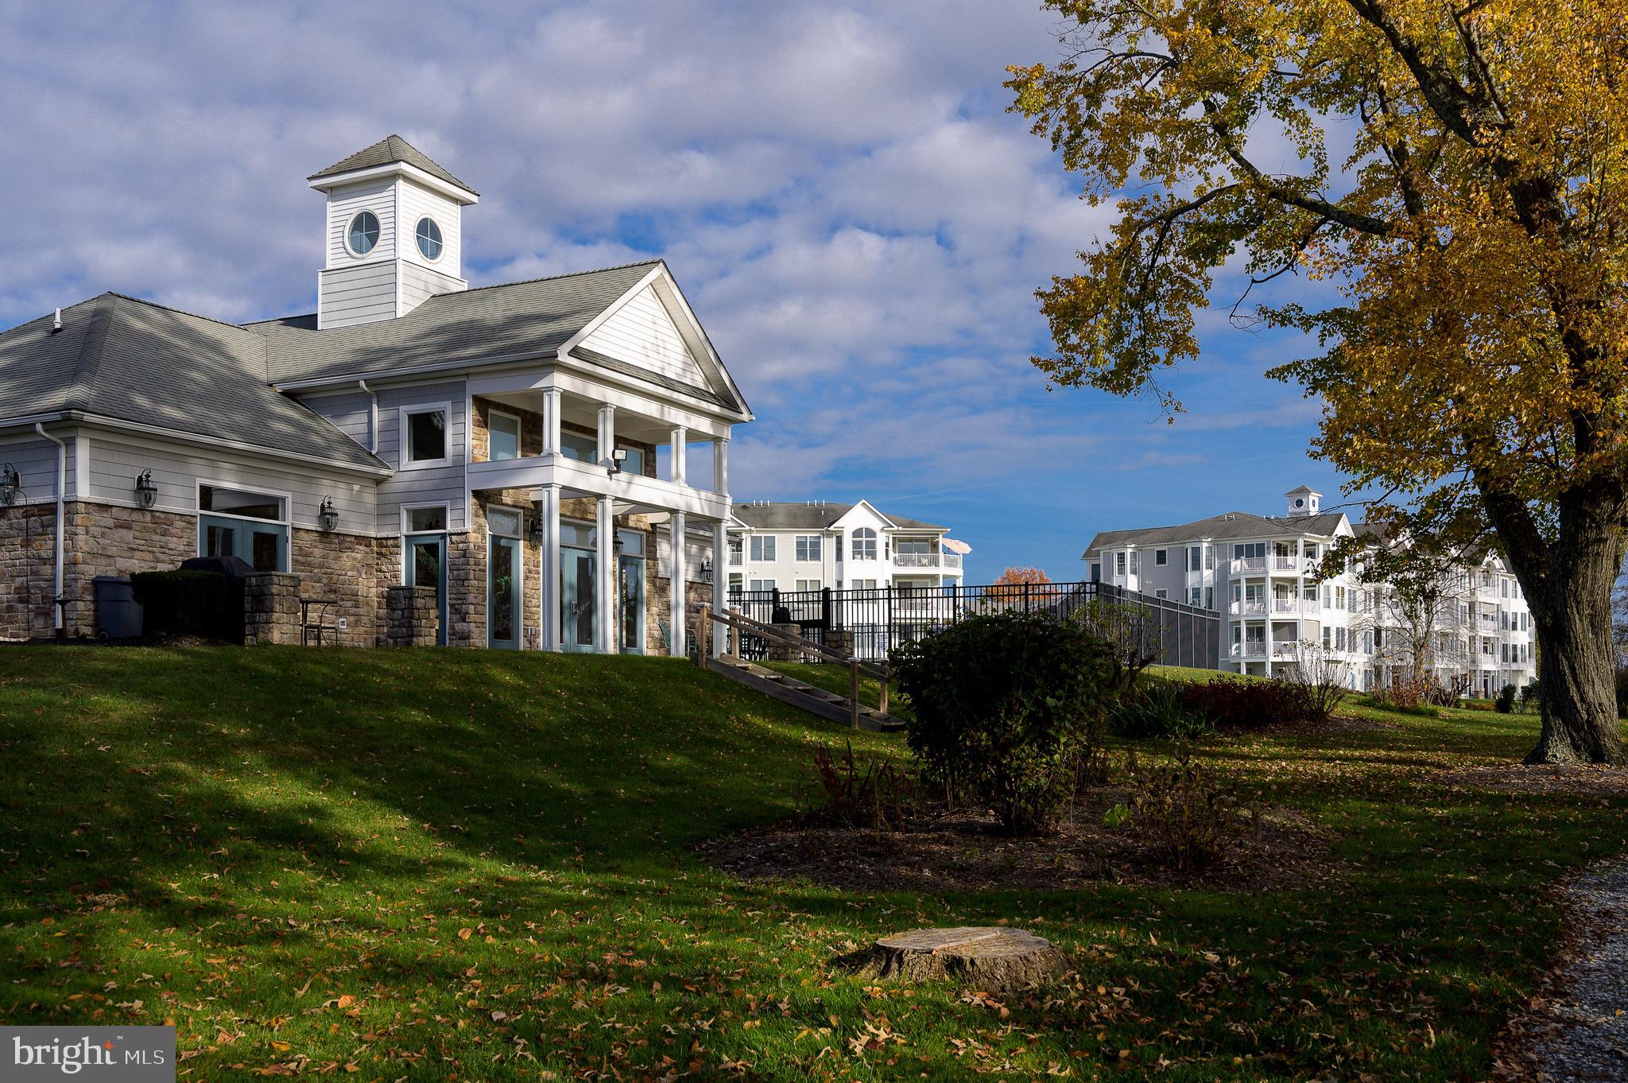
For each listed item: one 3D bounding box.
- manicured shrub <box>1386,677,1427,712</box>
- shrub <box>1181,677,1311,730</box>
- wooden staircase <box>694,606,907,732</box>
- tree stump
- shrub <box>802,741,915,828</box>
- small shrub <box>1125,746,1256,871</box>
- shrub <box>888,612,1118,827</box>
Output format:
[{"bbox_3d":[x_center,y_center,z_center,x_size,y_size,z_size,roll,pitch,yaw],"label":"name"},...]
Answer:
[{"bbox_3d":[18.129,4.692,47.000,1.200,1.050,1.100,0,-3,0],"label":"manicured shrub"},{"bbox_3d":[7.588,2.852,27.000,2.300,0.930,1.400,0,-3,0],"label":"shrub"},{"bbox_3d":[-0.225,2.026,24.700,3.400,2.050,1.100,-2,-4,27],"label":"wooden staircase"},{"bbox_3d":[0.677,2.011,7.400,1.060,0.230,1.000,0,-3,0],"label":"tree stump"},{"bbox_3d":[0.367,1.988,12.500,0.910,0.740,0.850,0,-3,0],"label":"shrub"},{"bbox_3d":[2.646,1.879,10.800,0.920,0.880,0.880,0,-3,0],"label":"small shrub"},{"bbox_3d":[1.584,1.495,12.800,1.850,1.830,1.750,0,-3,0],"label":"shrub"}]

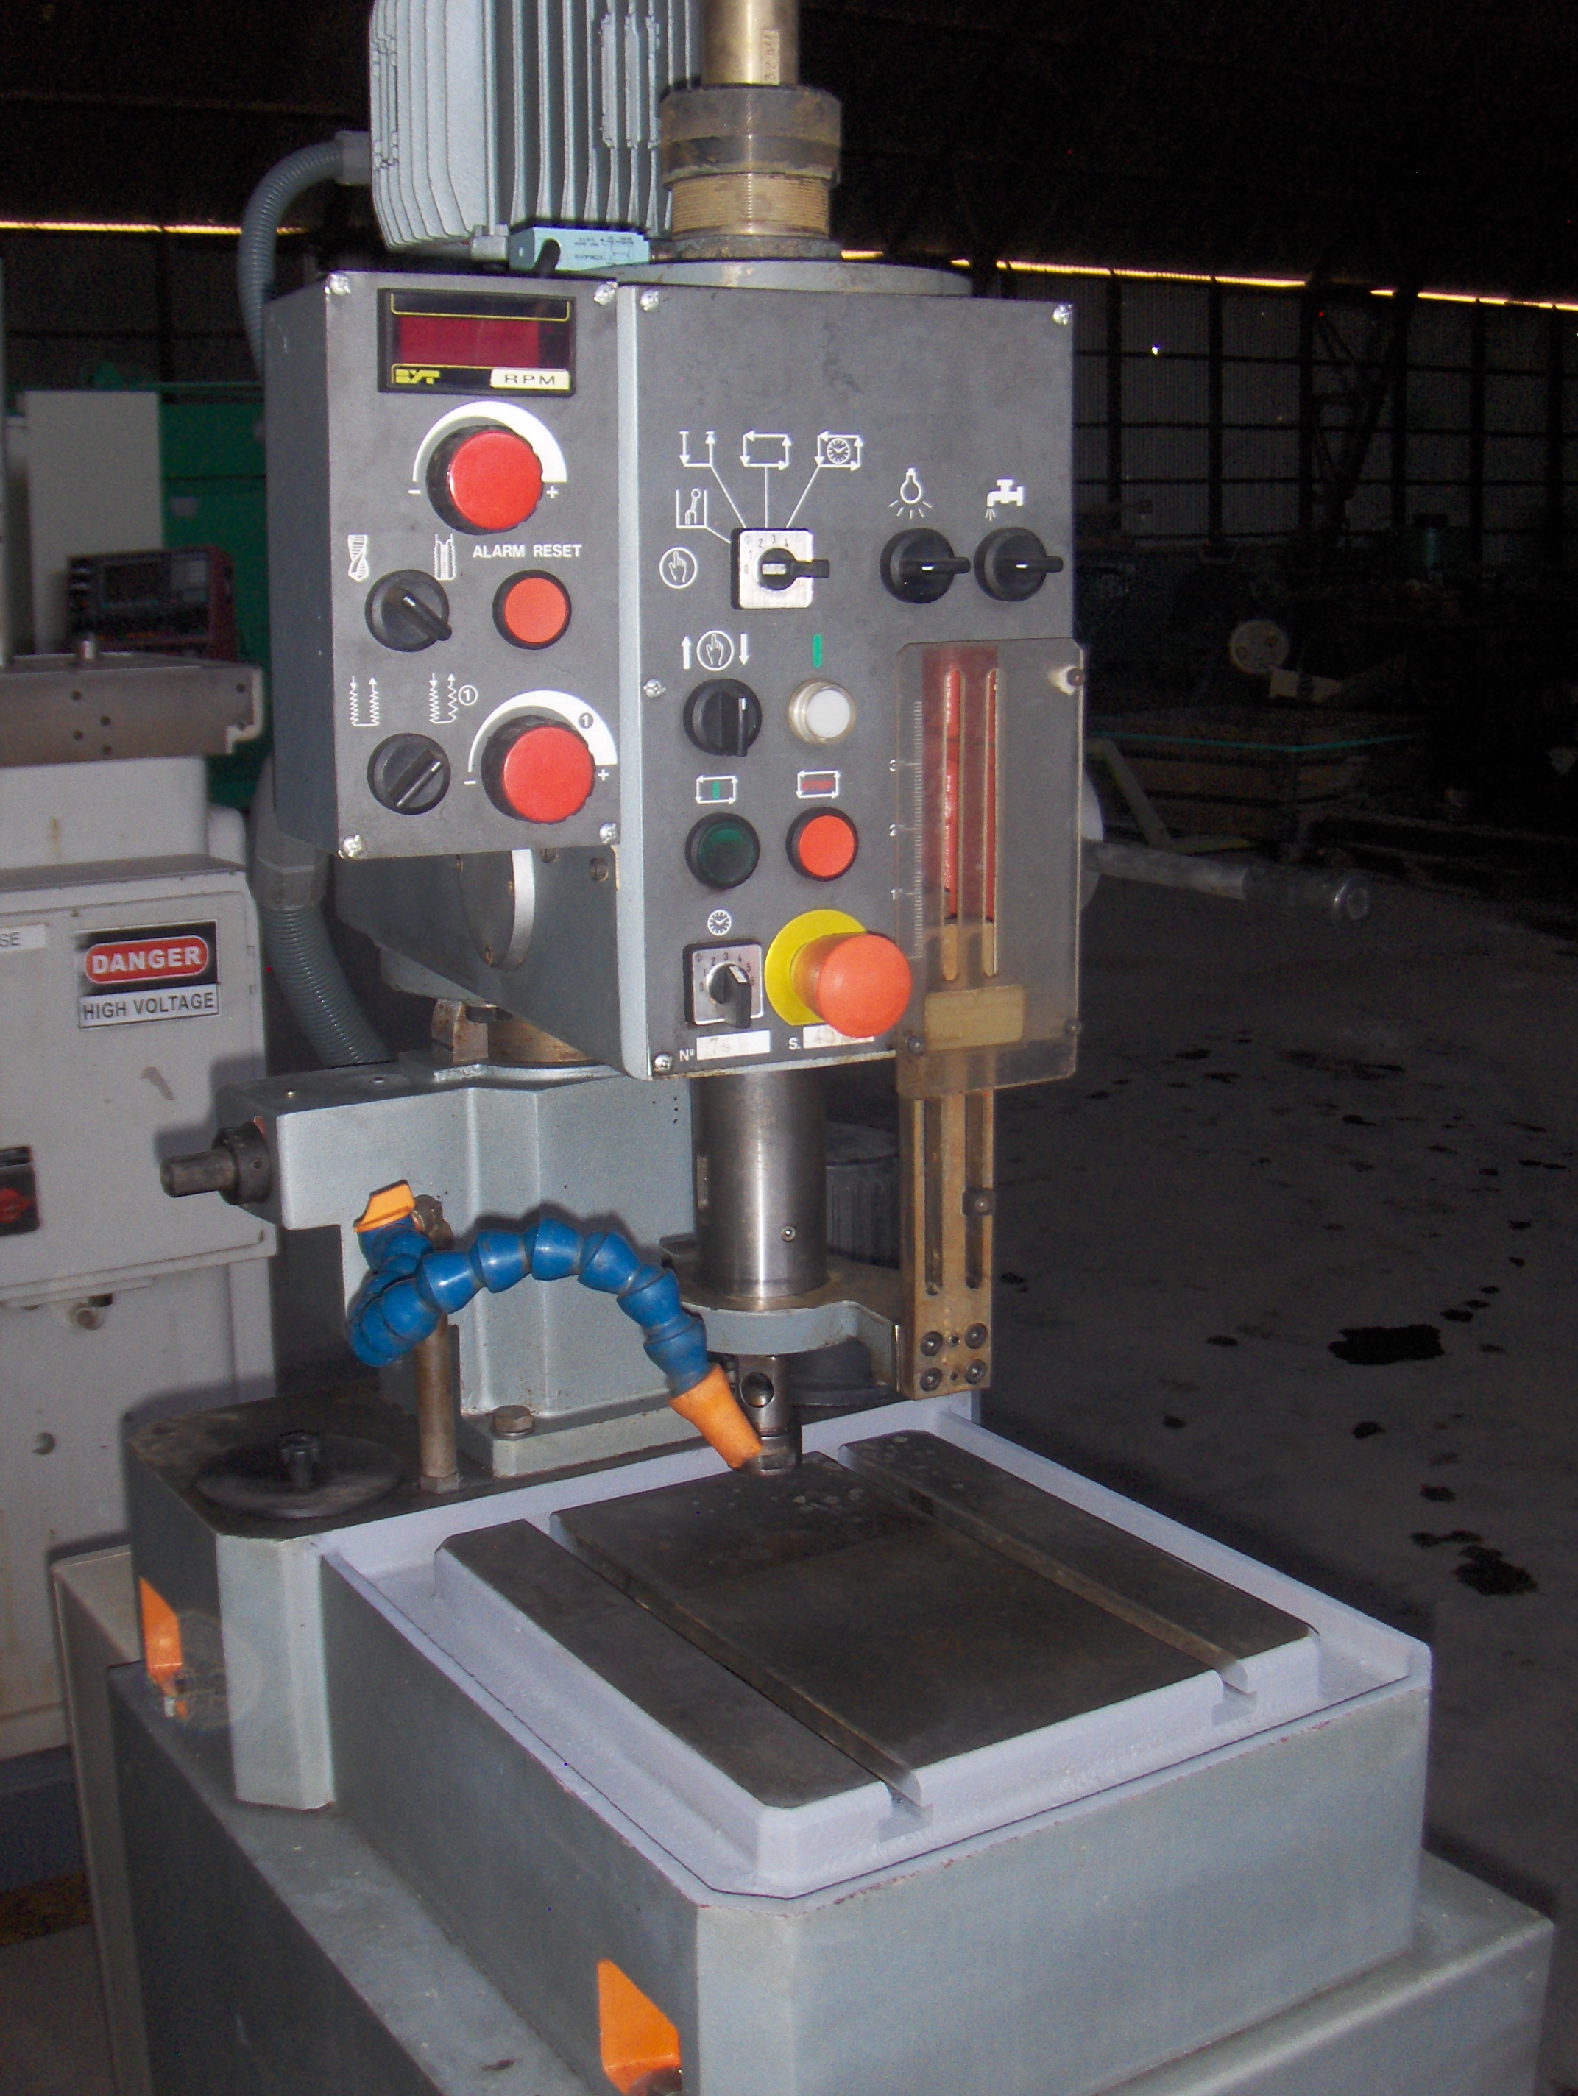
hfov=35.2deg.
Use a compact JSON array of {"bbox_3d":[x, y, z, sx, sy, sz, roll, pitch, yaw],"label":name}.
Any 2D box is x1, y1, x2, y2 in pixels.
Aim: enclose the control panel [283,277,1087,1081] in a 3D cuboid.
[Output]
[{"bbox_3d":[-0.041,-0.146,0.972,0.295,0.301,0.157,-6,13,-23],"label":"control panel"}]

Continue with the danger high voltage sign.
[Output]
[{"bbox_3d":[-0.636,-0.073,2.470,0.144,0.097,0.003,-7,14,-27],"label":"danger high voltage sign"}]

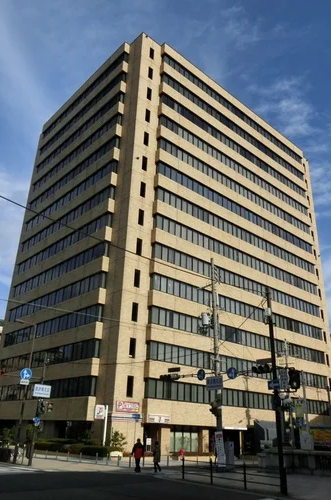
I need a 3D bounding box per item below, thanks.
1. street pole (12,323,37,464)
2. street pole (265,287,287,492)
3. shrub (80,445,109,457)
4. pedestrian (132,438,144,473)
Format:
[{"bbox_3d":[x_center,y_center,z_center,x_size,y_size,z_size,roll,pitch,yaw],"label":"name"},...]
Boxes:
[{"bbox_3d":[-8.781,8.775,26.349,0.230,8.366,0.230,2,-23,0],"label":"street pole"},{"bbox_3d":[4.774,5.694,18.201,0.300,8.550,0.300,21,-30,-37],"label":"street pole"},{"bbox_3d":[-5.465,15.595,32.472,0.800,0.712,3.000,21,-30,-37],"label":"shrub"},{"bbox_3d":[-1.462,11.334,23.126,0.580,1.680,0.400,9,-24,-15],"label":"pedestrian"}]

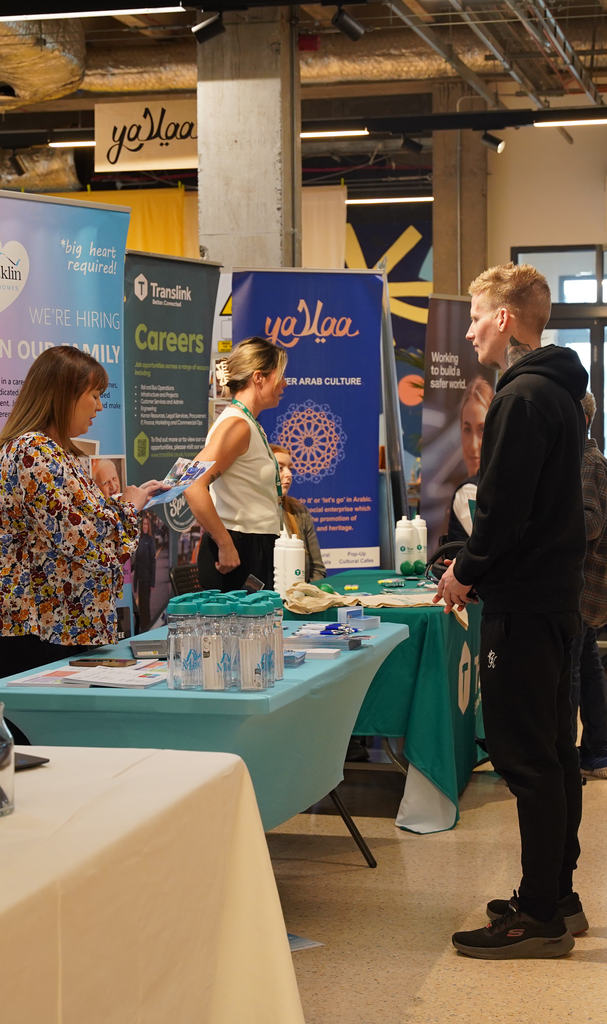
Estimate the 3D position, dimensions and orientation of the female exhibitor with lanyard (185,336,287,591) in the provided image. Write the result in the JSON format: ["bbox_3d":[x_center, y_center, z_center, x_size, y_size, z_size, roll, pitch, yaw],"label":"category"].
[{"bbox_3d":[-0.248,0.207,7.713,0.380,1.729,0.480,0,2,7],"label":"female exhibitor with lanyard"}]

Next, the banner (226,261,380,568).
[{"bbox_3d":[0.032,-0.084,9.832,0.778,2.142,0.200,-1,2,-21],"label":"banner"}]

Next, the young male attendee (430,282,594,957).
[{"bbox_3d":[0.559,0.249,5.434,0.410,1.790,0.490,1,2,19],"label":"young male attendee"}]

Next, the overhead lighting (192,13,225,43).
[{"bbox_3d":[-0.461,-2.357,10.014,0.155,0.095,0.085,-30,2,6],"label":"overhead lighting"}]

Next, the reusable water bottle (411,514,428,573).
[{"bbox_3d":[0.513,0.143,9.079,0.073,0.255,0.073,0,2,13],"label":"reusable water bottle"}]

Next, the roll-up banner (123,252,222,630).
[{"bbox_3d":[-0.508,0.010,8.348,0.190,2.079,0.855,1,2,24],"label":"roll-up banner"}]

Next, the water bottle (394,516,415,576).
[{"bbox_3d":[0.434,0.142,8.745,0.076,0.247,0.076,0,2,13],"label":"water bottle"}]

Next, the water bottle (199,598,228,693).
[{"bbox_3d":[-0.216,0.311,4.958,0.073,0.228,0.073,0,2,0],"label":"water bottle"}]

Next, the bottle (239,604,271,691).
[{"bbox_3d":[-0.126,0.326,5.046,0.075,0.222,0.075,0,2,13],"label":"bottle"}]

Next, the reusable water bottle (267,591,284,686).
[{"bbox_3d":[-0.080,0.307,5.046,0.070,0.228,0.070,0,2,0],"label":"reusable water bottle"}]

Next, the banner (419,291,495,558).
[{"bbox_3d":[0.951,-0.170,11.845,0.200,2.137,0.760,1,3,37],"label":"banner"}]

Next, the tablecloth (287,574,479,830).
[{"bbox_3d":[0.322,0.662,8.124,0.820,0.750,1.900,1,2,13],"label":"tablecloth"}]

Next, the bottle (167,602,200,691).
[{"bbox_3d":[-0.300,0.326,5.092,0.075,0.222,0.075,0,2,13],"label":"bottle"}]

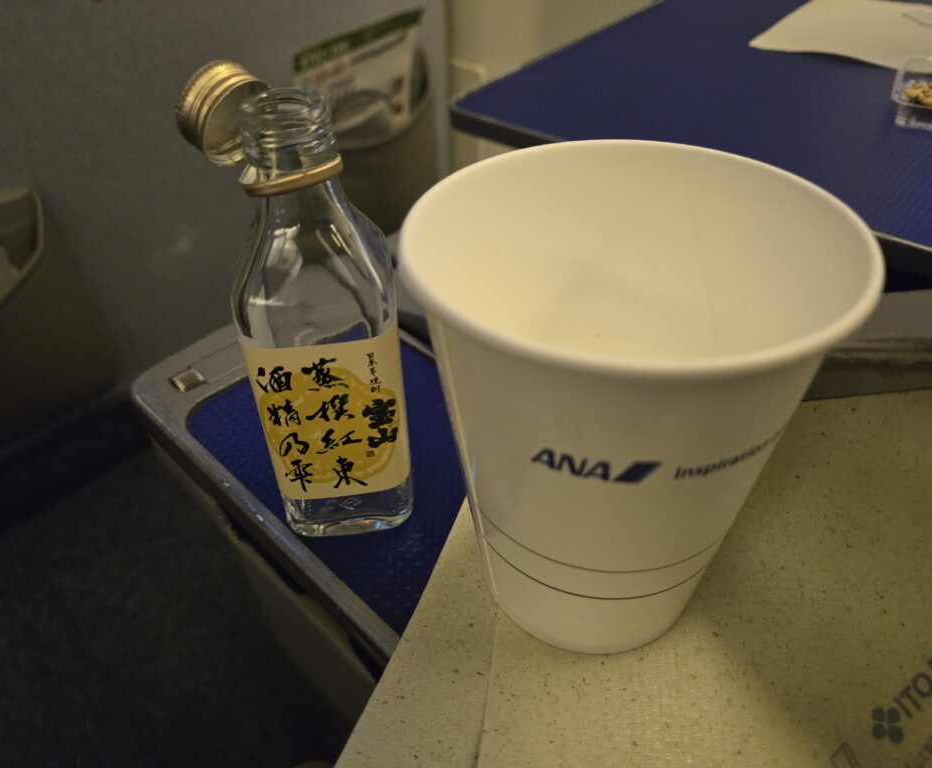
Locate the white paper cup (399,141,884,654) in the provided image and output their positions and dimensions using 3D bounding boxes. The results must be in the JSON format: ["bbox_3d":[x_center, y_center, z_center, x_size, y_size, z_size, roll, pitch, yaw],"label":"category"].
[{"bbox_3d":[0.029,0.009,0.142,0.076,0.092,0.076,-2,40,1],"label":"white paper cup"}]

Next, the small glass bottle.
[{"bbox_3d":[-0.035,-0.013,0.159,0.037,0.109,0.035,-6,40,-6],"label":"small glass bottle"}]

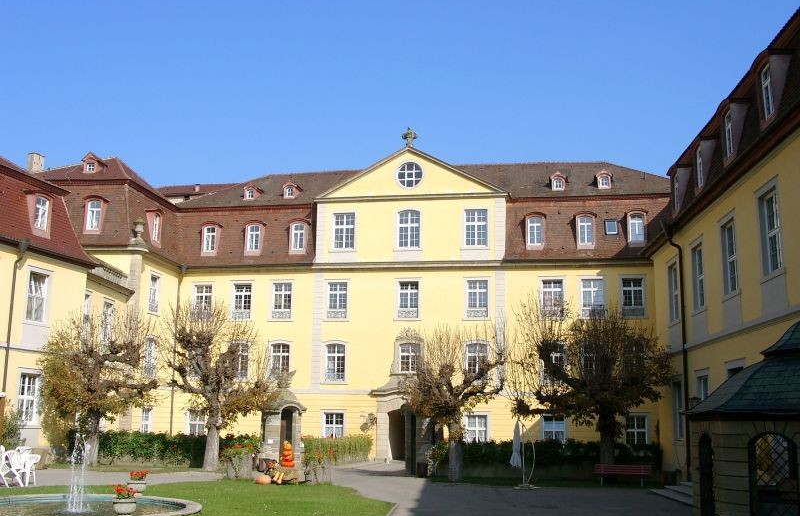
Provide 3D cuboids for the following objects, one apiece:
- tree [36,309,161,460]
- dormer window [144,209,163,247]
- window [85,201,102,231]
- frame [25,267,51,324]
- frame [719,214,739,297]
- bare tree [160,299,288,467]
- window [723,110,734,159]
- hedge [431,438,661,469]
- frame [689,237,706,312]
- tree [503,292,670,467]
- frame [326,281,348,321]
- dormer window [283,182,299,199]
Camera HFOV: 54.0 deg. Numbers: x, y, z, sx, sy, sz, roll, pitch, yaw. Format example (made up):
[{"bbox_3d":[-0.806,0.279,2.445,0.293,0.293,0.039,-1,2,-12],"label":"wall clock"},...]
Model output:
[{"bbox_3d":[-11.861,5.075,30.914,4.720,6.093,4.248,1,-12,0],"label":"tree"},{"bbox_3d":[-14.678,-1.680,46.565,0.700,2.046,1.149,-1,-12,10],"label":"dormer window"},{"bbox_3d":[-15.748,-2.174,40.439,1.080,1.944,0.800,-1,-12,8],"label":"window"},{"bbox_3d":[-15.061,1.558,32.607,0.250,2.378,1.403,-3,-12,19],"label":"frame"},{"bbox_3d":[11.755,-0.084,27.982,0.300,2.850,1.750,0,-12,4],"label":"frame"},{"bbox_3d":[-7.427,5.434,33.658,5.475,7.111,5.092,1,-11,0],"label":"bare tree"},{"bbox_3d":[13.041,-4.763,30.284,0.700,1.973,1.457,0,-11,5],"label":"window"},{"bbox_3d":[5.636,7.370,29.625,8.387,1.150,1.100,-1,-12,8],"label":"hedge"},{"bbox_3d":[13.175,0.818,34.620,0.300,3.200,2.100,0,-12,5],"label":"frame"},{"bbox_3d":[7.442,5.073,30.746,6.472,7.212,6.019,1,-11,0],"label":"tree"},{"bbox_3d":[-3.279,2.241,41.056,1.291,2.188,0.250,-1,-12,10],"label":"frame"},{"bbox_3d":[-6.826,-4.170,50.332,1.026,1.121,1.100,-1,-12,10],"label":"dormer window"}]

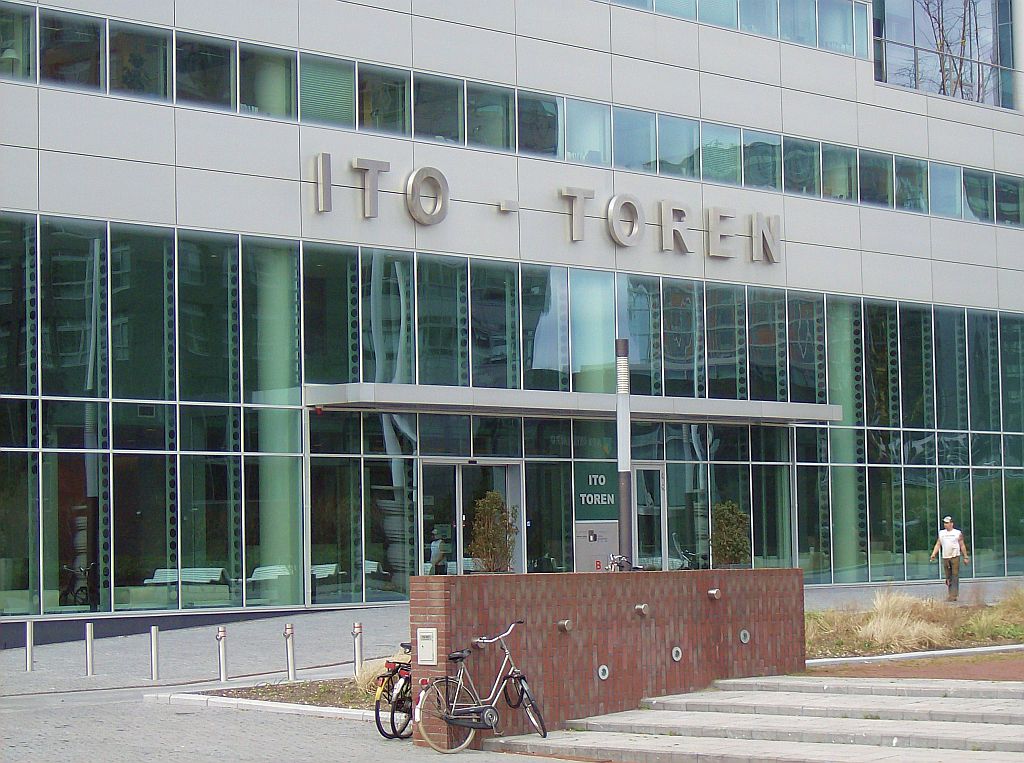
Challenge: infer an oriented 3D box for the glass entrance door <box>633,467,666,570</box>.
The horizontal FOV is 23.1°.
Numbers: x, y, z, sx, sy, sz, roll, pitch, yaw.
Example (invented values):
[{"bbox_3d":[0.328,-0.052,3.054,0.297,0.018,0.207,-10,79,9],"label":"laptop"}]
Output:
[{"bbox_3d":[3.228,3.444,58.840,0.120,3.017,1.220,-5,-5,43],"label":"glass entrance door"}]

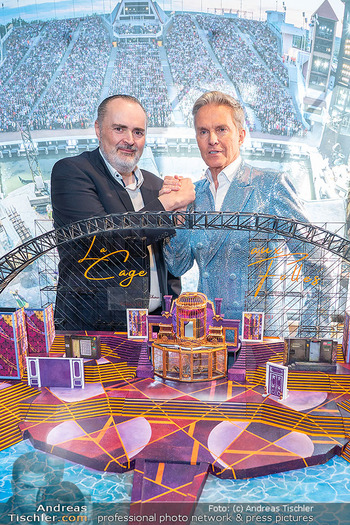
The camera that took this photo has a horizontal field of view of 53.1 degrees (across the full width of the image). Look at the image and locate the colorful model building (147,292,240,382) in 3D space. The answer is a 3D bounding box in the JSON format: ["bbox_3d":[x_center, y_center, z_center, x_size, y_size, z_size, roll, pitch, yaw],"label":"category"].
[{"bbox_3d":[0.060,0.212,1.070,0.272,0.220,0.180,1,12,8],"label":"colorful model building"}]

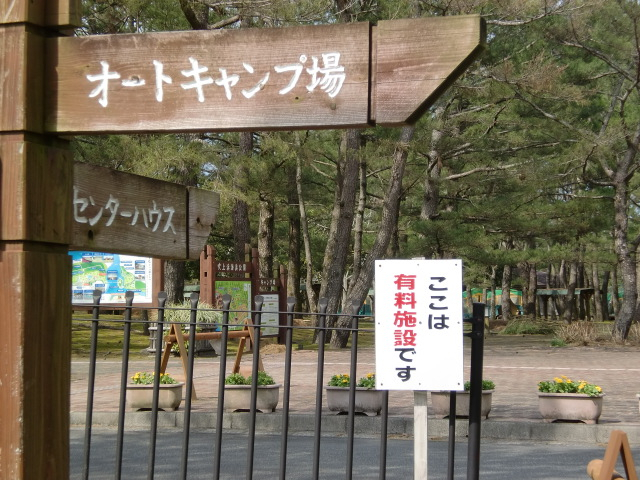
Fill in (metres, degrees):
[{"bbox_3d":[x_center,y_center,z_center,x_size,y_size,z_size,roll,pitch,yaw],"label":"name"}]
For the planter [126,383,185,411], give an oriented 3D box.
[{"bbox_3d":[-1.728,1.649,15.753,0.634,0.281,0.287,-1,-2,18],"label":"planter"}]

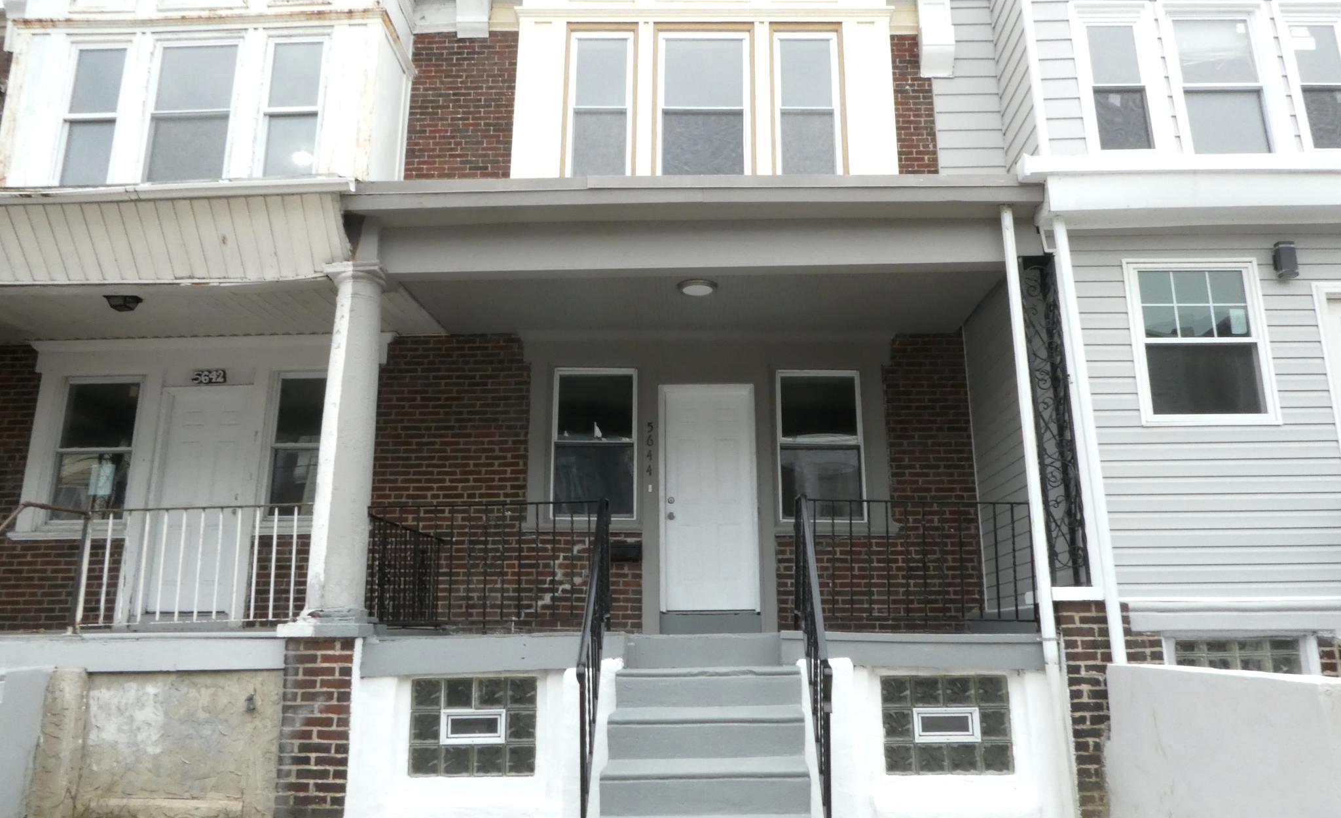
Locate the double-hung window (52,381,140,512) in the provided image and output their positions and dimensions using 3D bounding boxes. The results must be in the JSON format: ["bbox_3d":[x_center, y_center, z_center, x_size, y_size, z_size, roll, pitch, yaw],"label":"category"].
[{"bbox_3d":[-5.349,0.351,8.646,0.680,1.300,0.100,0,-13,0],"label":"double-hung window"}]

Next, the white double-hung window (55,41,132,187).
[{"bbox_3d":[-5.407,-2.758,8.725,0.555,1.560,0.120,-1,-13,3],"label":"white double-hung window"}]

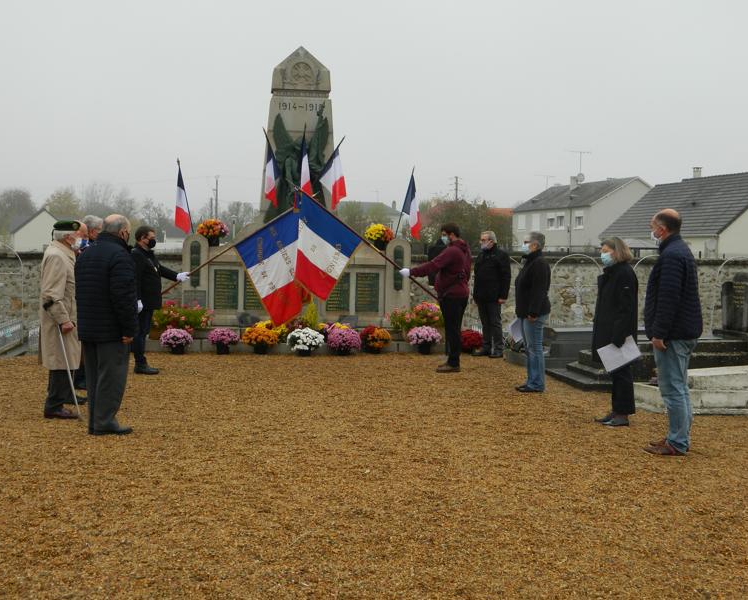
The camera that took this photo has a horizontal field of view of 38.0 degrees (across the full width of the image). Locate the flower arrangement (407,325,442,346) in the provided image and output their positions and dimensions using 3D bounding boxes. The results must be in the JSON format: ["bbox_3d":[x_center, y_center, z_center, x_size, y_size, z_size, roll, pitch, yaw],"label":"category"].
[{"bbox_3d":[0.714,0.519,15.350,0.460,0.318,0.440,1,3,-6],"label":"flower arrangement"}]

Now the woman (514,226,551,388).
[{"bbox_3d":[1.649,0.117,11.300,0.330,1.670,0.470,1,3,-11],"label":"woman"}]

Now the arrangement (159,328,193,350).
[{"bbox_3d":[-2.736,0.566,14.970,0.460,0.360,0.450,0,3,-5],"label":"arrangement"}]

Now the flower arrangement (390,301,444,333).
[{"bbox_3d":[0.610,0.255,15.400,0.860,0.500,0.500,1,3,3],"label":"flower arrangement"}]

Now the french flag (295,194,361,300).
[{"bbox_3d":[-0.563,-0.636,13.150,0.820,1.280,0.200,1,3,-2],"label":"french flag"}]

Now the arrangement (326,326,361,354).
[{"bbox_3d":[-0.420,0.578,15.120,0.480,0.380,0.470,0,3,-5],"label":"arrangement"}]

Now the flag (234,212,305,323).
[{"bbox_3d":[-1.244,-0.389,13.050,0.920,1.400,0.220,1,3,0],"label":"flag"}]

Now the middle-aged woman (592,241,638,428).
[{"bbox_3d":[2.106,0.263,9.380,0.390,1.610,0.500,1,3,10],"label":"middle-aged woman"}]

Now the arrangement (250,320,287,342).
[{"bbox_3d":[-1.496,0.438,15.480,0.540,0.330,0.450,0,3,-5],"label":"arrangement"}]

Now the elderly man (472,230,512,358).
[{"bbox_3d":[1.642,-0.076,15.050,0.360,1.760,0.540,-1,3,-42],"label":"elderly man"}]

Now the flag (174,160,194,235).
[{"bbox_3d":[-2.832,-1.531,16.150,0.270,1.090,0.220,0,3,-5],"label":"flag"}]

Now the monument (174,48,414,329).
[{"bbox_3d":[-1.192,-1.771,16.600,3.400,4.270,1.400,0,3,-5],"label":"monument"}]

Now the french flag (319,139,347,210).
[{"bbox_3d":[-0.604,-1.826,15.800,0.420,1.050,0.280,1,3,6],"label":"french flag"}]

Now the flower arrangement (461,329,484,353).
[{"bbox_3d":[1.355,0.576,15.250,0.430,0.350,0.420,1,3,0],"label":"flower arrangement"}]

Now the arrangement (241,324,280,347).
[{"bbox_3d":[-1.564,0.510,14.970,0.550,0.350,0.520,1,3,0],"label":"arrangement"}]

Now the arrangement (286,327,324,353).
[{"bbox_3d":[-0.951,0.573,15.080,0.510,0.380,0.500,0,3,-5],"label":"arrangement"}]

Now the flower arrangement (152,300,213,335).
[{"bbox_3d":[-2.680,0.252,15.200,0.840,0.490,0.420,1,3,-6],"label":"flower arrangement"}]

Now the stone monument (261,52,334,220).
[{"bbox_3d":[-1.133,-2.469,16.300,1.060,2.600,0.850,1,3,2],"label":"stone monument"}]

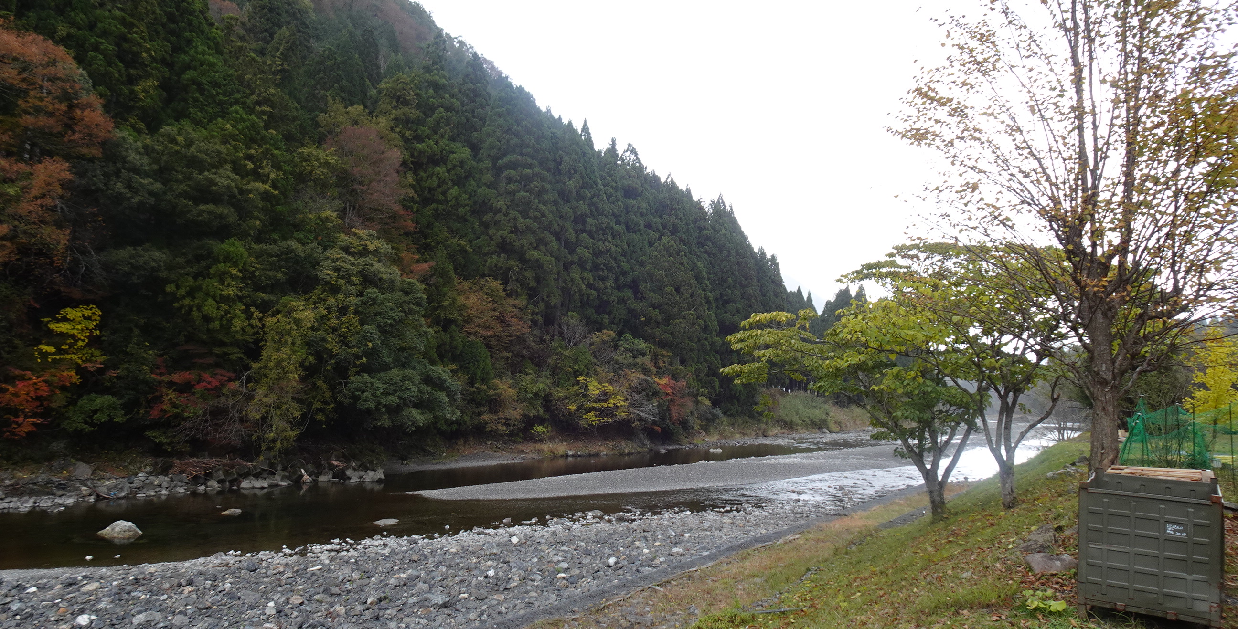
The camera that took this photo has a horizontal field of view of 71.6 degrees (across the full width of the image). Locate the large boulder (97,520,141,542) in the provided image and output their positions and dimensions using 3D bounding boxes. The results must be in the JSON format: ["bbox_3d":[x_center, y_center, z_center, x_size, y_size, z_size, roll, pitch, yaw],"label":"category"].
[{"bbox_3d":[-15.894,6.902,27.382,1.280,0.600,1.050,5,-5,-29],"label":"large boulder"}]

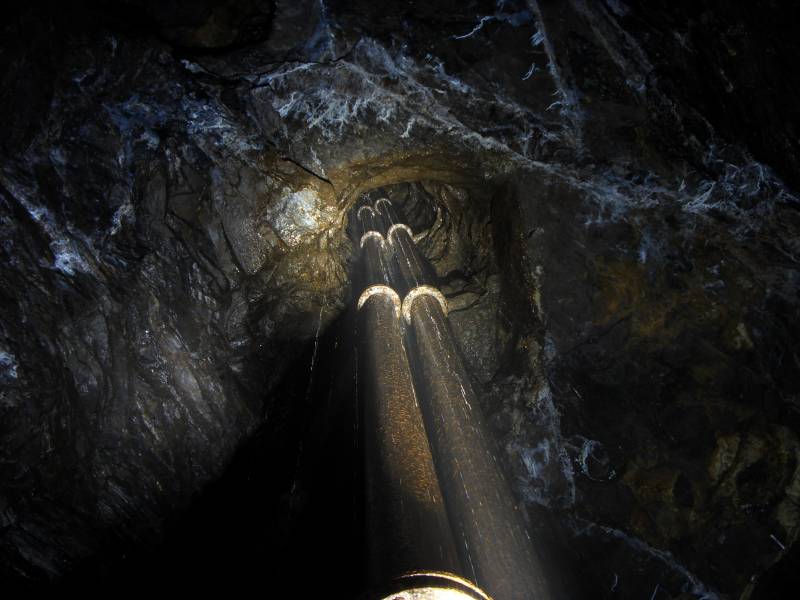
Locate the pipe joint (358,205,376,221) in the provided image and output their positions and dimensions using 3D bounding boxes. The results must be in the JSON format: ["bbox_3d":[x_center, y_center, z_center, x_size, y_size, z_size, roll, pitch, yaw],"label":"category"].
[{"bbox_3d":[-0.461,-1.208,12.659,0.250,0.070,0.250,0,-80,-3],"label":"pipe joint"}]

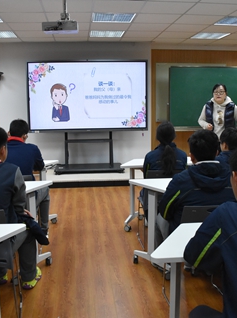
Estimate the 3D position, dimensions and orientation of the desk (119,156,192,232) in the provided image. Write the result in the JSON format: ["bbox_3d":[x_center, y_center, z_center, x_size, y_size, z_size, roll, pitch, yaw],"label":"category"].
[{"bbox_3d":[0.619,0.399,4.115,1.220,0.750,0.430,-1,9,-5],"label":"desk"}]

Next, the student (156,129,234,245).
[{"bbox_3d":[0.585,0.397,2.793,0.580,1.270,0.700,-2,9,-8],"label":"student"}]

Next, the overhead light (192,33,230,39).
[{"bbox_3d":[1.622,-2.153,6.271,0.590,0.060,0.590,-2,9,-6],"label":"overhead light"}]

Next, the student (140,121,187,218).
[{"bbox_3d":[0.458,0.214,3.764,0.460,1.230,0.770,-1,9,-5],"label":"student"}]

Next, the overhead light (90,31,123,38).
[{"bbox_3d":[-0.187,-2.117,6.081,0.590,0.060,0.590,-2,9,-6],"label":"overhead light"}]

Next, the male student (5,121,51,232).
[{"bbox_3d":[-0.944,0.232,3.607,0.500,1.270,0.760,0,9,0],"label":"male student"}]

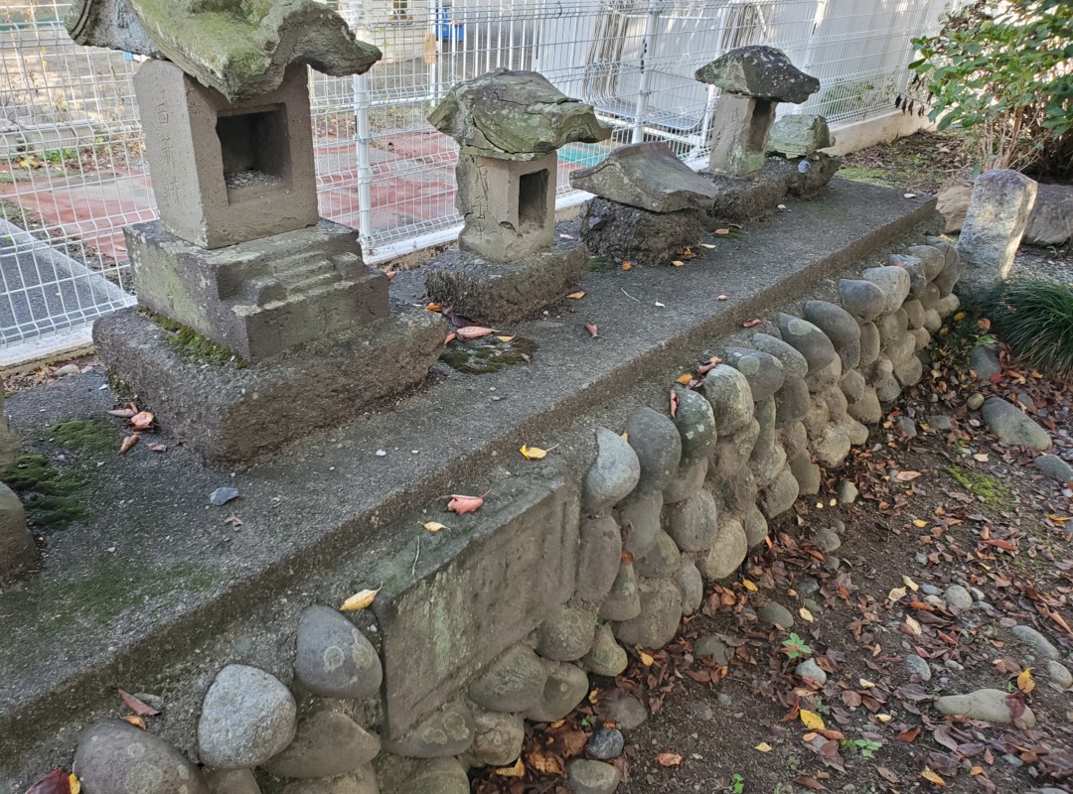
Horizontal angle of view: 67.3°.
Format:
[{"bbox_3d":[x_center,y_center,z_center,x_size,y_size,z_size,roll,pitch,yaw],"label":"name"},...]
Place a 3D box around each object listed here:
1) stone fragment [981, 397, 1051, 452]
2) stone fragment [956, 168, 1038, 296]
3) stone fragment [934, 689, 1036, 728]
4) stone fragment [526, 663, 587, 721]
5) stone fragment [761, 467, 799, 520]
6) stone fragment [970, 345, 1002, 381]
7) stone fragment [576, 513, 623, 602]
[{"bbox_3d":[2.815,0.154,4.723,0.260,0.180,0.400,-9,35,-22],"label":"stone fragment"},{"bbox_3d":[3.130,-1.115,5.500,0.300,0.790,0.250,21,33,37],"label":"stone fragment"},{"bbox_3d":[1.668,1.158,2.997,0.350,0.100,0.130,10,32,7],"label":"stone fragment"},{"bbox_3d":[0.067,1.077,2.938,0.220,0.180,0.220,30,40,33],"label":"stone fragment"},{"bbox_3d":[1.145,0.455,3.783,0.176,0.265,0.186,28,39,33],"label":"stone fragment"},{"bbox_3d":[2.863,-0.212,5.132,0.190,0.160,0.260,-5,34,-16],"label":"stone fragment"},{"bbox_3d":[0.223,0.583,2.891,0.176,0.363,0.196,28,39,33],"label":"stone fragment"}]

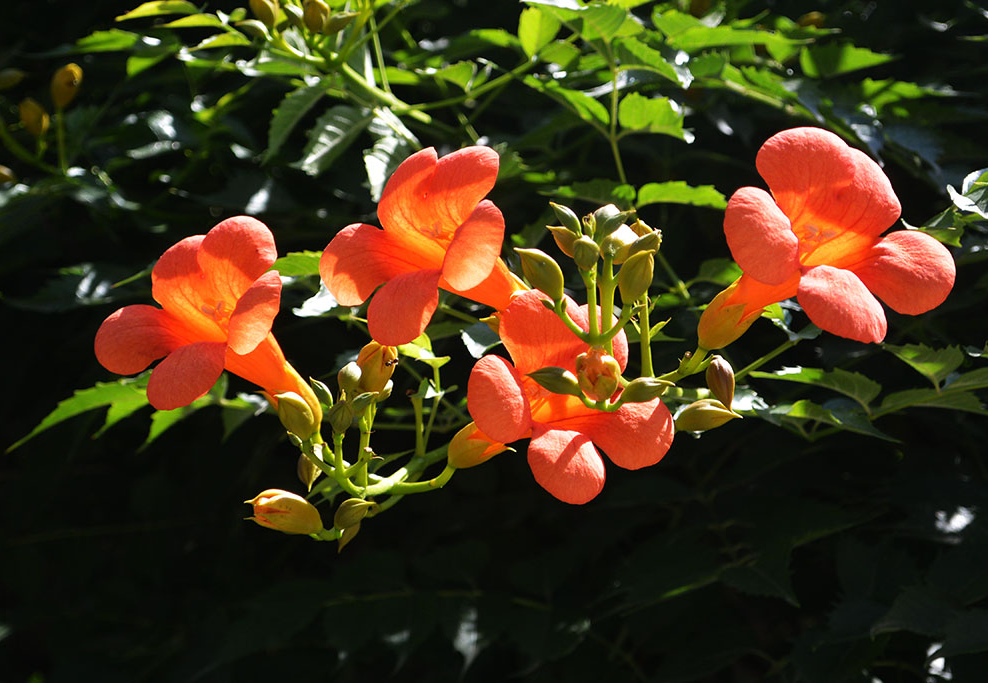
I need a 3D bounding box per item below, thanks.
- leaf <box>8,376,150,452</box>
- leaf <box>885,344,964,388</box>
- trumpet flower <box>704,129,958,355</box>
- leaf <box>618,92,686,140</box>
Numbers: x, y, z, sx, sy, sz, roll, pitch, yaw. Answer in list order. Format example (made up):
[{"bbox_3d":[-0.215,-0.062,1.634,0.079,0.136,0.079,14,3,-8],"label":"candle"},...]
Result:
[{"bbox_3d":[-0.158,0.028,0.880,0.058,0.013,0.028,-23,12,-9],"label":"leaf"},{"bbox_3d":[0.173,0.010,0.930,0.036,0.012,0.024,25,-28,-23],"label":"leaf"},{"bbox_3d":[0.102,-0.026,0.765,0.077,0.074,0.070,-4,-19,-38],"label":"trumpet flower"},{"bbox_3d":[0.067,-0.095,0.970,0.031,0.012,0.022,6,26,18],"label":"leaf"}]

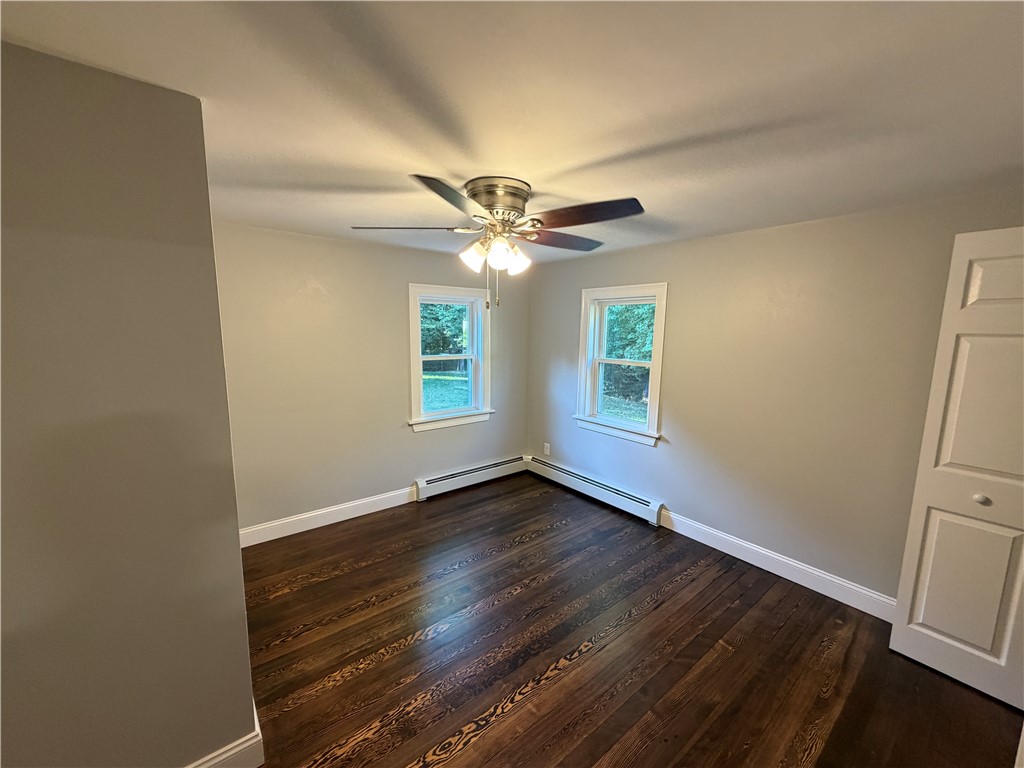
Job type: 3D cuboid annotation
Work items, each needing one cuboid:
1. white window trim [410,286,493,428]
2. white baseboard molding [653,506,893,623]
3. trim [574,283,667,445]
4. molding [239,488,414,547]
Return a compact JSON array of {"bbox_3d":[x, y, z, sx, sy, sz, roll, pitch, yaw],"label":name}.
[{"bbox_3d":[-0.560,-0.239,3.824,0.890,1.280,0.120,-6,10,-38],"label":"white window trim"},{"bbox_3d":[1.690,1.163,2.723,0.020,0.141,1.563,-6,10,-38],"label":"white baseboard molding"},{"bbox_3d":[0.924,-0.182,3.556,0.120,1.280,0.890,-6,10,-38],"label":"trim"},{"bbox_3d":[-1.405,1.043,3.319,1.367,0.141,0.020,-6,10,-38],"label":"molding"}]

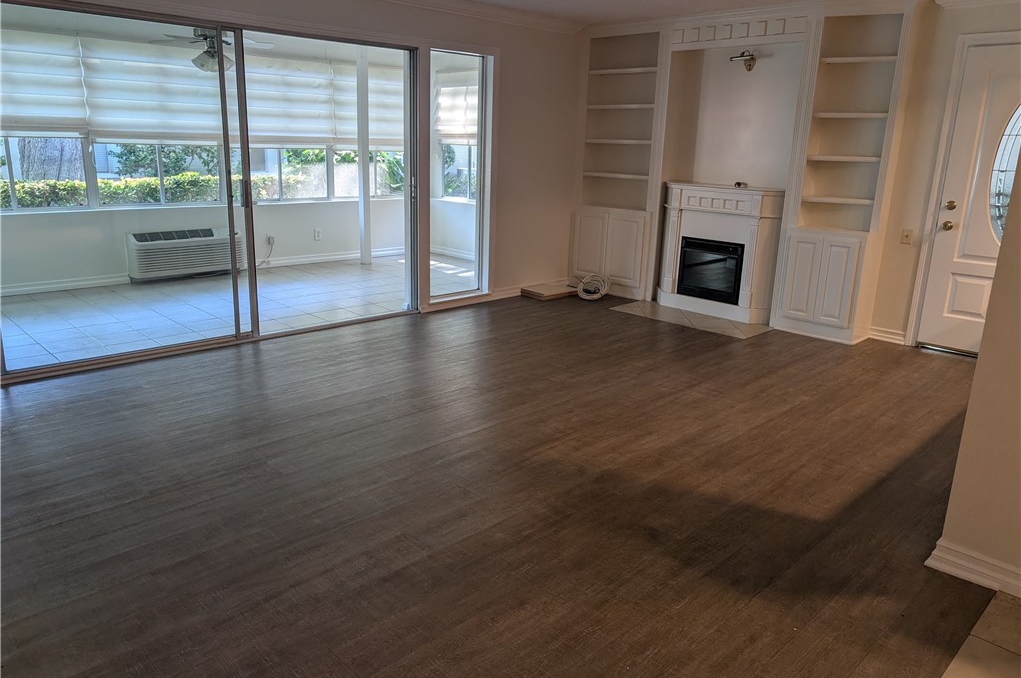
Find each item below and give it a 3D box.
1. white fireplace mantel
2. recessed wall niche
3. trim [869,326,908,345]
[{"bbox_3d":[1.839,-0.773,6.165,0.440,1.085,1.145,-13,21,-42],"label":"white fireplace mantel"},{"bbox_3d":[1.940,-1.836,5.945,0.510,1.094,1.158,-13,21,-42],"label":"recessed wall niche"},{"bbox_3d":[2.880,-0.023,5.409,0.022,0.100,0.265,-13,21,-42],"label":"trim"}]

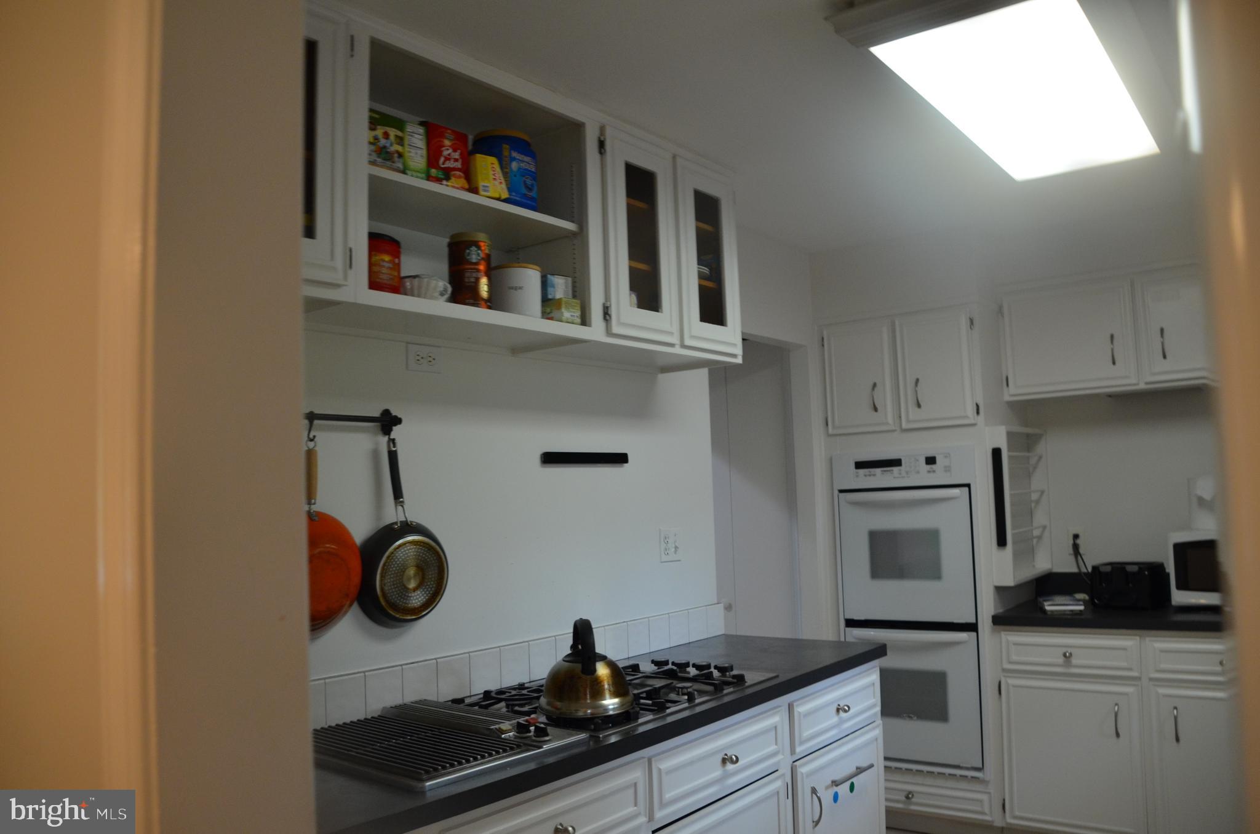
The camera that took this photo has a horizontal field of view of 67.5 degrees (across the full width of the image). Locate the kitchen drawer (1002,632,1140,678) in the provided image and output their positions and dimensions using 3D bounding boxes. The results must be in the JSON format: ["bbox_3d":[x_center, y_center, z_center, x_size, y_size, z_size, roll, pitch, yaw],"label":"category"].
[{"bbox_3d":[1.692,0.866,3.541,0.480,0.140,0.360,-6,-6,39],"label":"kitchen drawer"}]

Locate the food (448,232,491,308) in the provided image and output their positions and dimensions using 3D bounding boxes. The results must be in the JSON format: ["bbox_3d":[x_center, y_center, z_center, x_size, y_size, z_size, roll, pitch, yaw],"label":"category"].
[{"bbox_3d":[-0.392,-0.339,2.307,0.103,0.193,0.103,-2,-5,0],"label":"food"}]

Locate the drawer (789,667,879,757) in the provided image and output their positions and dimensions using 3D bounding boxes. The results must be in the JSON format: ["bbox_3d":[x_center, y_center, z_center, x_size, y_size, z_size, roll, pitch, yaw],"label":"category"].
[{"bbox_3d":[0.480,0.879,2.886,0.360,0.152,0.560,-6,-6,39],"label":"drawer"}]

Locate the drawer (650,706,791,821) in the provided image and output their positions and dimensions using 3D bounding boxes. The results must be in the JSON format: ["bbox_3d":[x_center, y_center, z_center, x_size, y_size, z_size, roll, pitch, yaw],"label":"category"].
[{"bbox_3d":[0.066,0.862,2.460,0.450,0.145,0.595,-6,-6,38],"label":"drawer"}]

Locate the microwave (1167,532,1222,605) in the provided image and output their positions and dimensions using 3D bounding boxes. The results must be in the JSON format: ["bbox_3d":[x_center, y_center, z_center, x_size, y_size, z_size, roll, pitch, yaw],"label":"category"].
[{"bbox_3d":[2.290,0.560,3.465,0.480,0.285,0.360,-6,-6,38],"label":"microwave"}]

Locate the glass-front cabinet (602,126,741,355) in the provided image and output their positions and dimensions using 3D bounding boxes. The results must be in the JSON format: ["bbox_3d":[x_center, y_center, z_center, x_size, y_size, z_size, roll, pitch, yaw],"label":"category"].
[{"bbox_3d":[0.012,-0.484,2.908,0.340,0.610,0.670,-6,-6,39],"label":"glass-front cabinet"}]

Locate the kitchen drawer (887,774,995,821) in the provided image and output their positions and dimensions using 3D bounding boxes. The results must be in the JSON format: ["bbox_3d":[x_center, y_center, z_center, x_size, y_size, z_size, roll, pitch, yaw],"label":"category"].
[{"bbox_3d":[1.279,1.524,3.951,0.620,0.127,0.450,-6,-6,38],"label":"kitchen drawer"}]

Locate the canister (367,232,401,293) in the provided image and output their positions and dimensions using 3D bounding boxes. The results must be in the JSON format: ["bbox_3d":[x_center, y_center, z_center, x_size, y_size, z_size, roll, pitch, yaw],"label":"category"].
[{"bbox_3d":[-0.586,-0.316,2.086,0.150,0.150,0.150,-6,-6,38],"label":"canister"}]

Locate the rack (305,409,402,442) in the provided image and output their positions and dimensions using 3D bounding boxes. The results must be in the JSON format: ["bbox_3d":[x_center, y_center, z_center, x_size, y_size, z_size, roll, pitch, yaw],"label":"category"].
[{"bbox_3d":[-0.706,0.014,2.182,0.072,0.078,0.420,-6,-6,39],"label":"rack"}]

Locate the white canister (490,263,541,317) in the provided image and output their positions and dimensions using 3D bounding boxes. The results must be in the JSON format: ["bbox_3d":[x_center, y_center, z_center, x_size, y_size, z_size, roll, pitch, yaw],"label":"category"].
[{"bbox_3d":[-0.304,-0.309,2.443,0.130,0.148,0.130,-2,-5,0],"label":"white canister"}]

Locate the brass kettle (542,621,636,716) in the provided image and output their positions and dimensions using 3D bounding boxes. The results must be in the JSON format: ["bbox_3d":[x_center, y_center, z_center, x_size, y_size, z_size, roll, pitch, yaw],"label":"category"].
[{"bbox_3d":[-0.101,0.557,2.129,0.212,0.202,0.212,-2,-5,0],"label":"brass kettle"}]

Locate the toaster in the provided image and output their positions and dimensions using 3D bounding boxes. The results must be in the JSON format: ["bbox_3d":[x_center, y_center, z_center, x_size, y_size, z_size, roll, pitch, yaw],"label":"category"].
[{"bbox_3d":[1.974,0.649,3.696,0.225,0.178,0.260,-7,-7,44],"label":"toaster"}]

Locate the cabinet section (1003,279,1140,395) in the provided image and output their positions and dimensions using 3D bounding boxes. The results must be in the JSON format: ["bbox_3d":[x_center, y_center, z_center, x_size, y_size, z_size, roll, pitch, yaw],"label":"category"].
[{"bbox_3d":[1.780,-0.300,3.775,0.510,0.450,0.320,-6,-6,39],"label":"cabinet section"}]

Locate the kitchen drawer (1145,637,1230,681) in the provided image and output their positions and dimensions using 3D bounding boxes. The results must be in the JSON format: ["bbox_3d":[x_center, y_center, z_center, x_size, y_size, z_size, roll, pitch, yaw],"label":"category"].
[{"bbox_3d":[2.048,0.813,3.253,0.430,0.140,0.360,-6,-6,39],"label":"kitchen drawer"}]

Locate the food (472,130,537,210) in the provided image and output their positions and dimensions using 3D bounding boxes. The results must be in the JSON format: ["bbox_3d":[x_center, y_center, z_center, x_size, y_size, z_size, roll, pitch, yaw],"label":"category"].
[{"bbox_3d":[-0.321,-0.606,2.411,0.172,0.200,0.172,-2,-5,0],"label":"food"}]

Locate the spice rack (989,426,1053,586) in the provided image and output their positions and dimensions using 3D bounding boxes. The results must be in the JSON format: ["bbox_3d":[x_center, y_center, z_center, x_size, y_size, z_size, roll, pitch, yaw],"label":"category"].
[{"bbox_3d":[1.570,0.348,3.786,0.095,0.620,0.490,-6,-6,39],"label":"spice rack"}]

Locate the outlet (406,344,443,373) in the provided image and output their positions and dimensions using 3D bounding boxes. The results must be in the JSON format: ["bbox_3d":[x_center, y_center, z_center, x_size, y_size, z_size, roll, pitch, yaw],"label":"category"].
[{"bbox_3d":[-0.533,-0.154,2.473,0.012,0.072,0.118,-6,-6,39],"label":"outlet"}]

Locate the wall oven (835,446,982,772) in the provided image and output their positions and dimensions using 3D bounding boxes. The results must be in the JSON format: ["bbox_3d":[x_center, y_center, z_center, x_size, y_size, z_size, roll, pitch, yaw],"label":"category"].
[{"bbox_3d":[1.276,0.790,4.022,0.615,1.305,0.580,-6,-6,38],"label":"wall oven"}]

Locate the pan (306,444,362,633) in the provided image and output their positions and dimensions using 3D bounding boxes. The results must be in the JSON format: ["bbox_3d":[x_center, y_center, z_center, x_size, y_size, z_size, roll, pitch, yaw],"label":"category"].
[{"bbox_3d":[-0.711,0.265,2.091,0.055,0.425,0.272,-6,-6,38],"label":"pan"}]

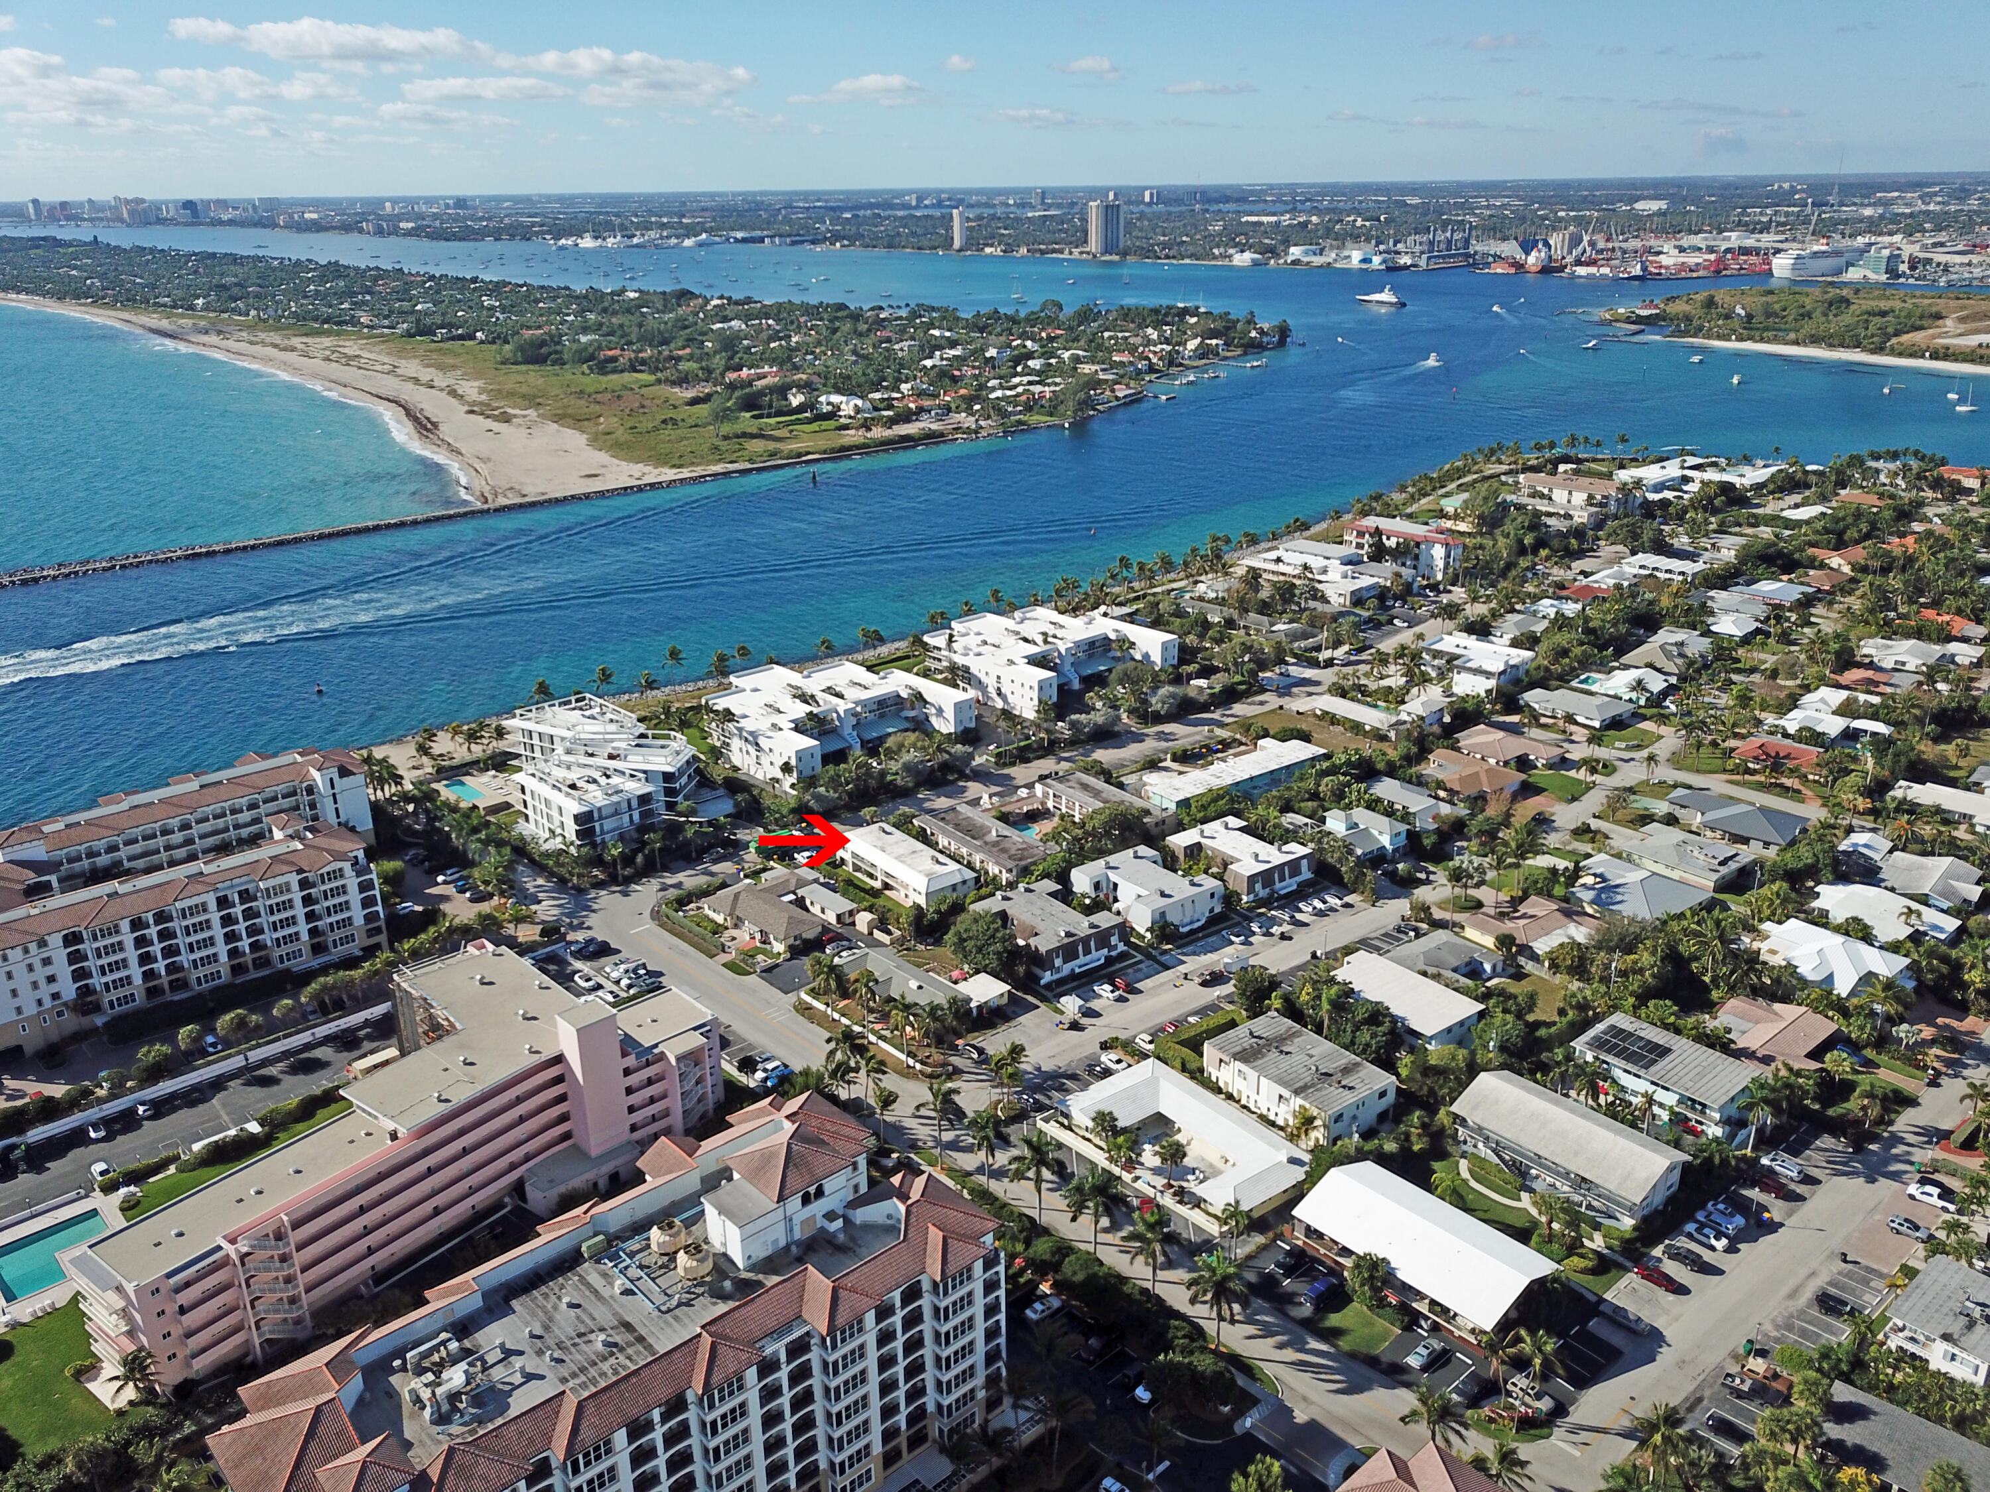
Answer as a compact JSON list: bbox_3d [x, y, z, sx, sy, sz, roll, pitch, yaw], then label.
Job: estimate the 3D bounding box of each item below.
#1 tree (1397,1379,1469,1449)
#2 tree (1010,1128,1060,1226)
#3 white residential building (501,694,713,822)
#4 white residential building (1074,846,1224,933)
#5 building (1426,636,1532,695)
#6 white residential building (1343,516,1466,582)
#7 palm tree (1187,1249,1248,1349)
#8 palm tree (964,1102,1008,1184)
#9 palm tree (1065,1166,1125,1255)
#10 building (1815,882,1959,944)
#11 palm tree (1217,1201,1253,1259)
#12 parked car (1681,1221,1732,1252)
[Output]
[{"bbox_3d":[42.526,66.970,143.111,6.500,12.000,6.500,-1,21,0],"label":"tree"},{"bbox_3d":[5.111,53.145,180.325,6.600,12.500,6.600,-1,21,0],"label":"tree"},{"bbox_3d":[-87.226,4.312,319.372,35.434,12.149,58.719,-19,27,-39],"label":"white residential building"},{"bbox_3d":[27.087,25.772,267.102,18.021,5.973,22.171,-16,25,-34],"label":"white residential building"},{"bbox_3d":[118.820,-19.775,375.262,25.500,7.800,21.500,18,28,40],"label":"building"},{"bbox_3d":[134.090,-64.704,486.991,40.000,12.200,18.500,18,28,41],"label":"white residential building"},{"bbox_3d":[24.316,60.525,161.337,6.900,11.800,6.900,-1,21,0],"label":"palm tree"},{"bbox_3d":[-0.889,51.976,191.019,5.872,11.946,5.872,-1,21,0],"label":"palm tree"},{"bbox_3d":[11.847,55.541,174.241,6.700,12.300,6.700,-1,21,0],"label":"palm tree"},{"bbox_3d":[147.239,29.194,249.558,15.800,4.600,20.500,-15,25,-32],"label":"building"},{"bbox_3d":[28.476,57.209,175.585,4.400,7.600,4.400,-1,21,0],"label":"palm tree"},{"bbox_3d":[85.102,58.523,178.444,1.820,1.500,4.600,-17,26,-37],"label":"parked car"}]

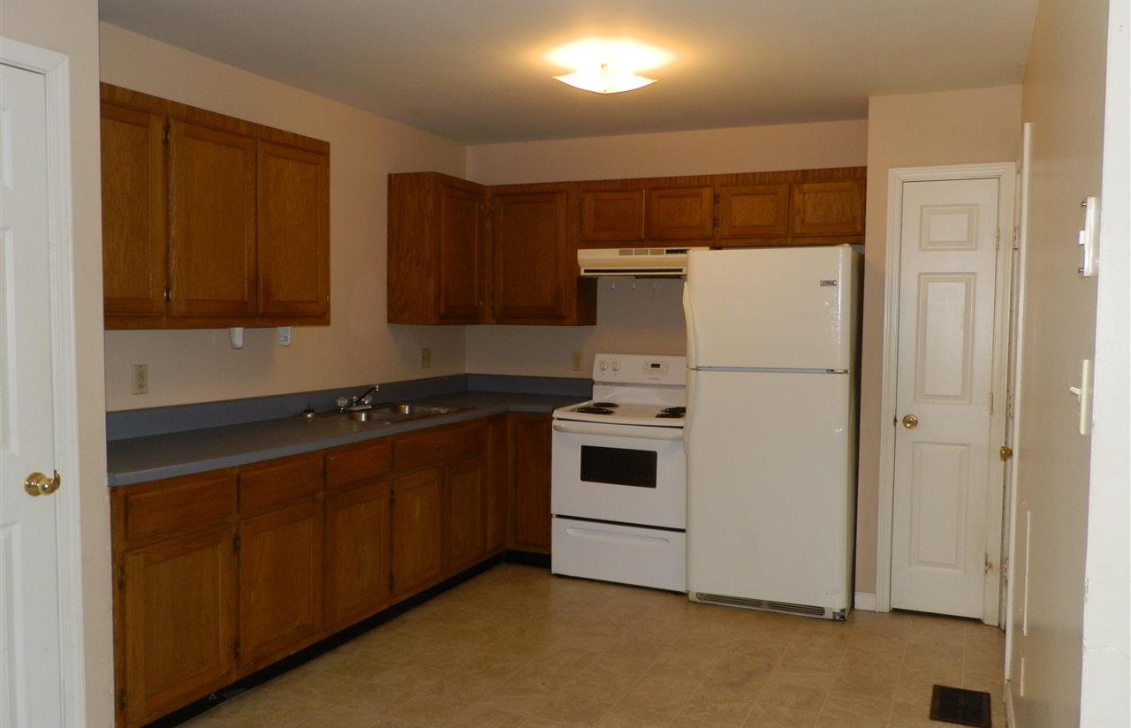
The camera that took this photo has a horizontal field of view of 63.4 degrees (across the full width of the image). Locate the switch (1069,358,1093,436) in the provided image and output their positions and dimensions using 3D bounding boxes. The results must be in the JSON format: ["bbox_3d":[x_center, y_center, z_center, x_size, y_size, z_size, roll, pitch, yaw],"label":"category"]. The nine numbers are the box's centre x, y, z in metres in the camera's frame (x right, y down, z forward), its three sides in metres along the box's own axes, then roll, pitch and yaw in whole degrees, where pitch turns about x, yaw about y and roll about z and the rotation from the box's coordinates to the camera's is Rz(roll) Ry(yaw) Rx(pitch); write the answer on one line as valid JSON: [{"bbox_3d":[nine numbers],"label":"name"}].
[{"bbox_3d":[0.757,0.048,1.351,0.024,0.114,0.072,2,3,24],"label":"switch"}]

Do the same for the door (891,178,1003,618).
[{"bbox_3d":[1.758,0.164,4.251,0.405,2.020,0.045,2,3,24],"label":"door"}]

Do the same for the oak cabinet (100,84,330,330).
[{"bbox_3d":[-1.445,-0.535,3.457,0.320,0.790,1.350,2,3,24],"label":"oak cabinet"}]

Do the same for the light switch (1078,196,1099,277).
[{"bbox_3d":[0.742,-0.184,1.303,0.026,0.116,0.072,2,3,24],"label":"light switch"}]

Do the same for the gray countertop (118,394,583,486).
[{"bbox_3d":[-0.835,0.274,4.125,0.920,0.045,3.060,2,3,24],"label":"gray countertop"}]

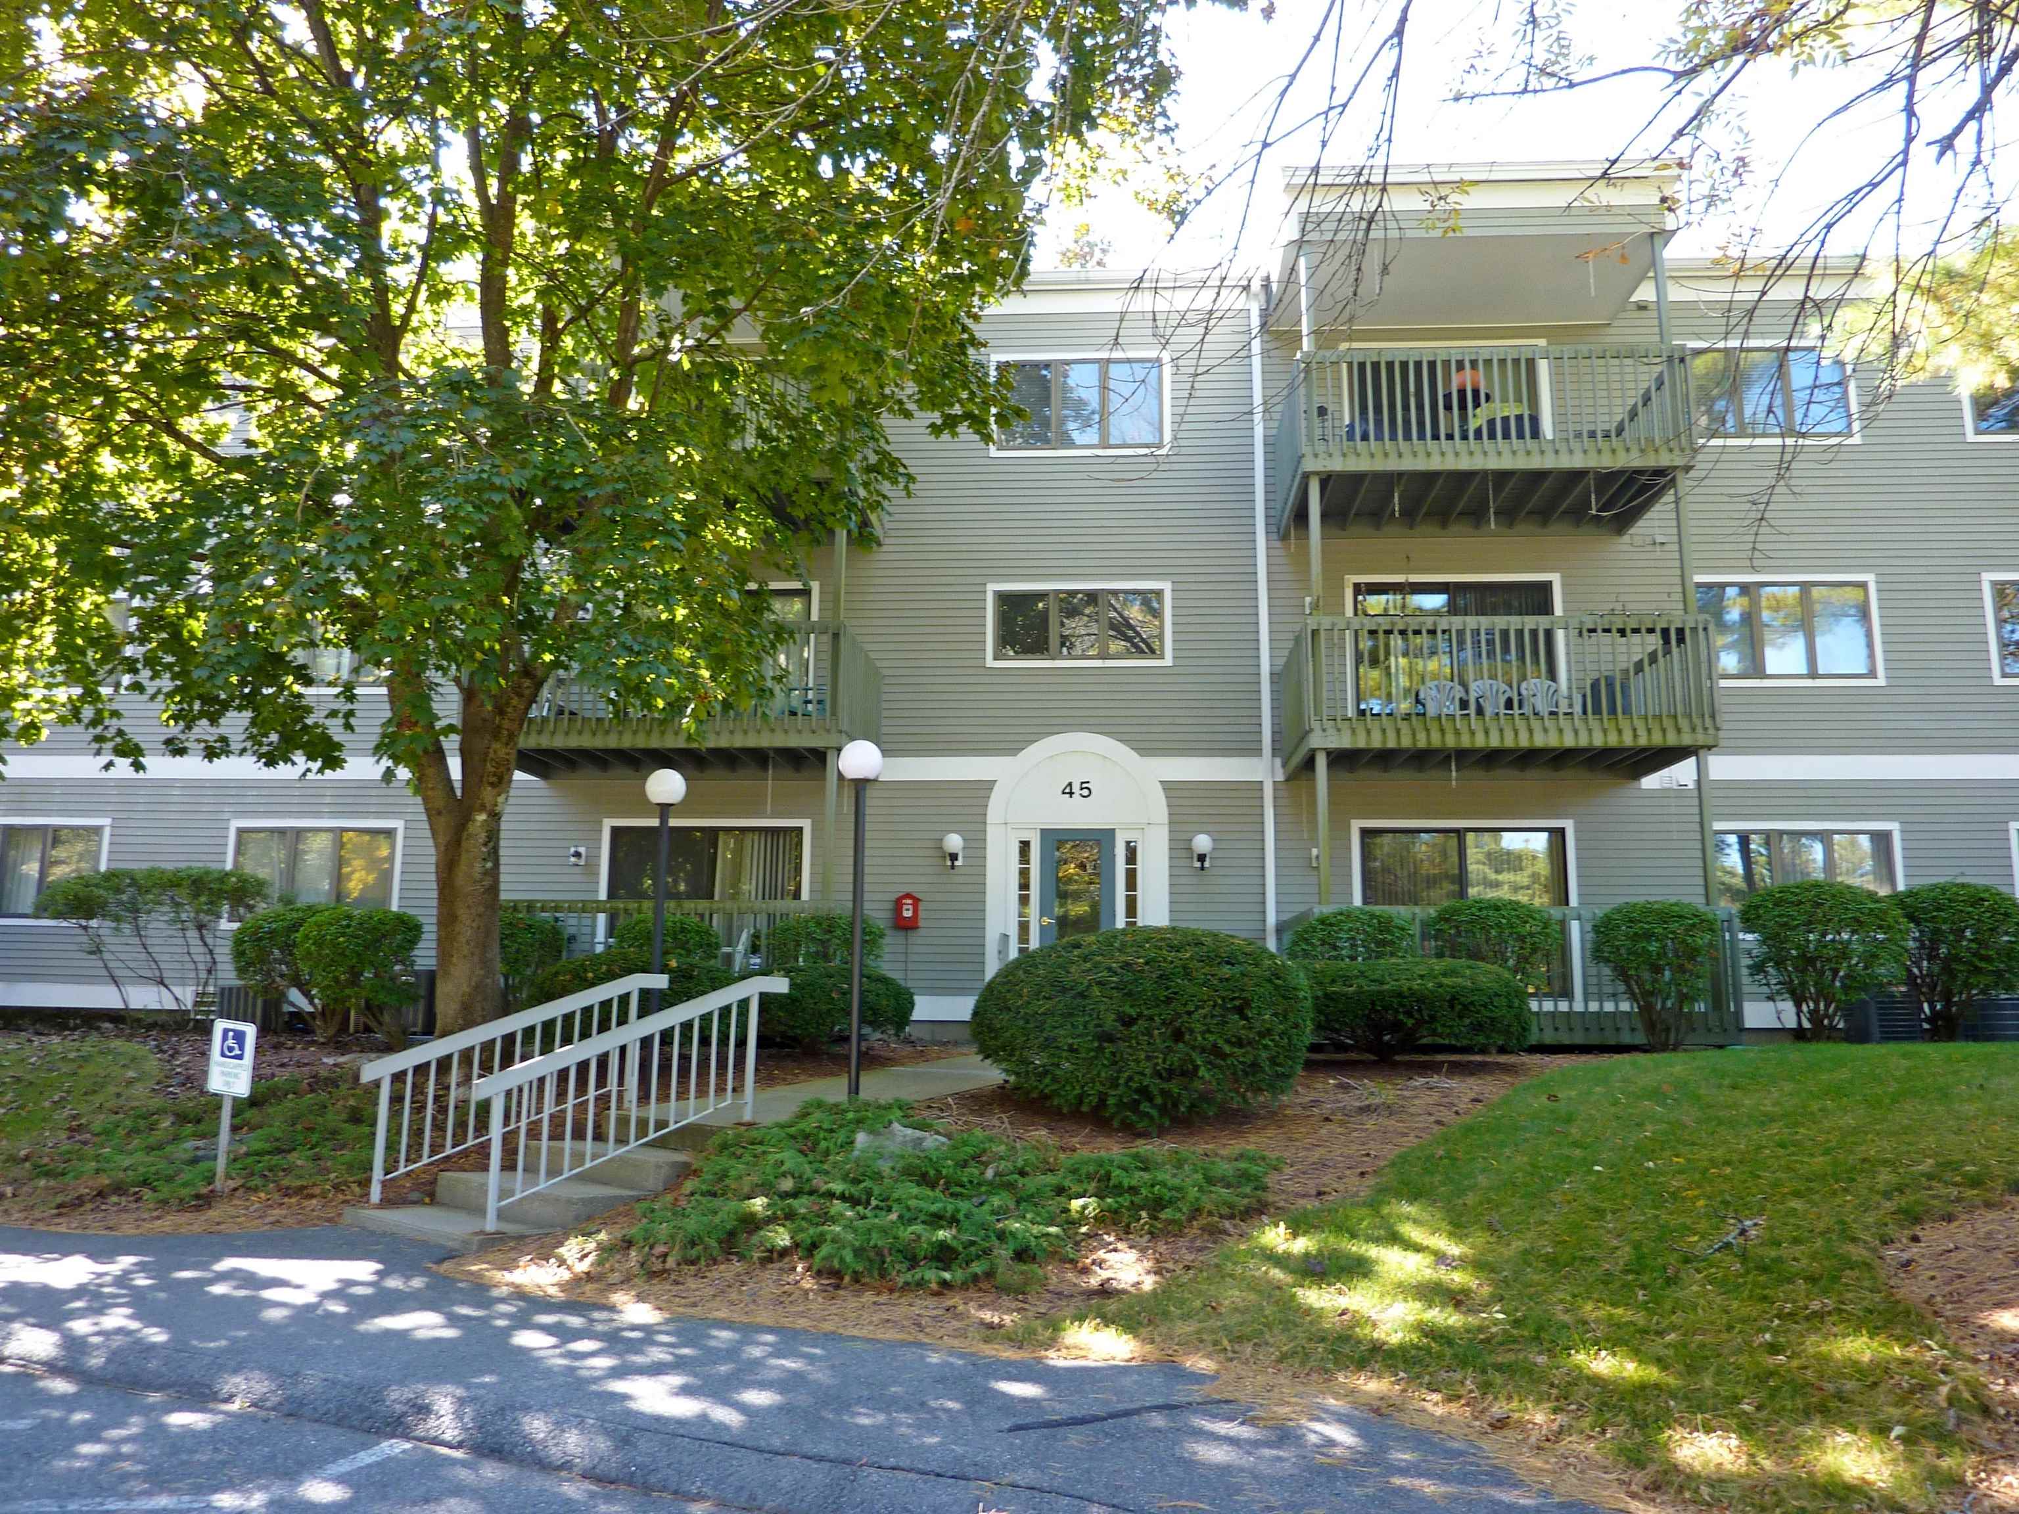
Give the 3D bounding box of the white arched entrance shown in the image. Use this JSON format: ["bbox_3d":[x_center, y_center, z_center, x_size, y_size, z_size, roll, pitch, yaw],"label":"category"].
[{"bbox_3d":[0.814,1.332,17.210,2.150,3.310,0.200,0,-11,3],"label":"white arched entrance"}]

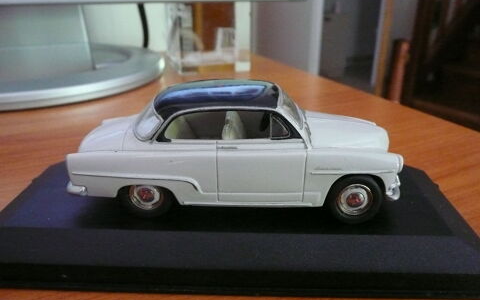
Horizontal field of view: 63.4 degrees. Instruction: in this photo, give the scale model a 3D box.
[{"bbox_3d":[-0.002,-0.003,0.116,0.095,0.035,0.036,1,24,2],"label":"scale model"}]

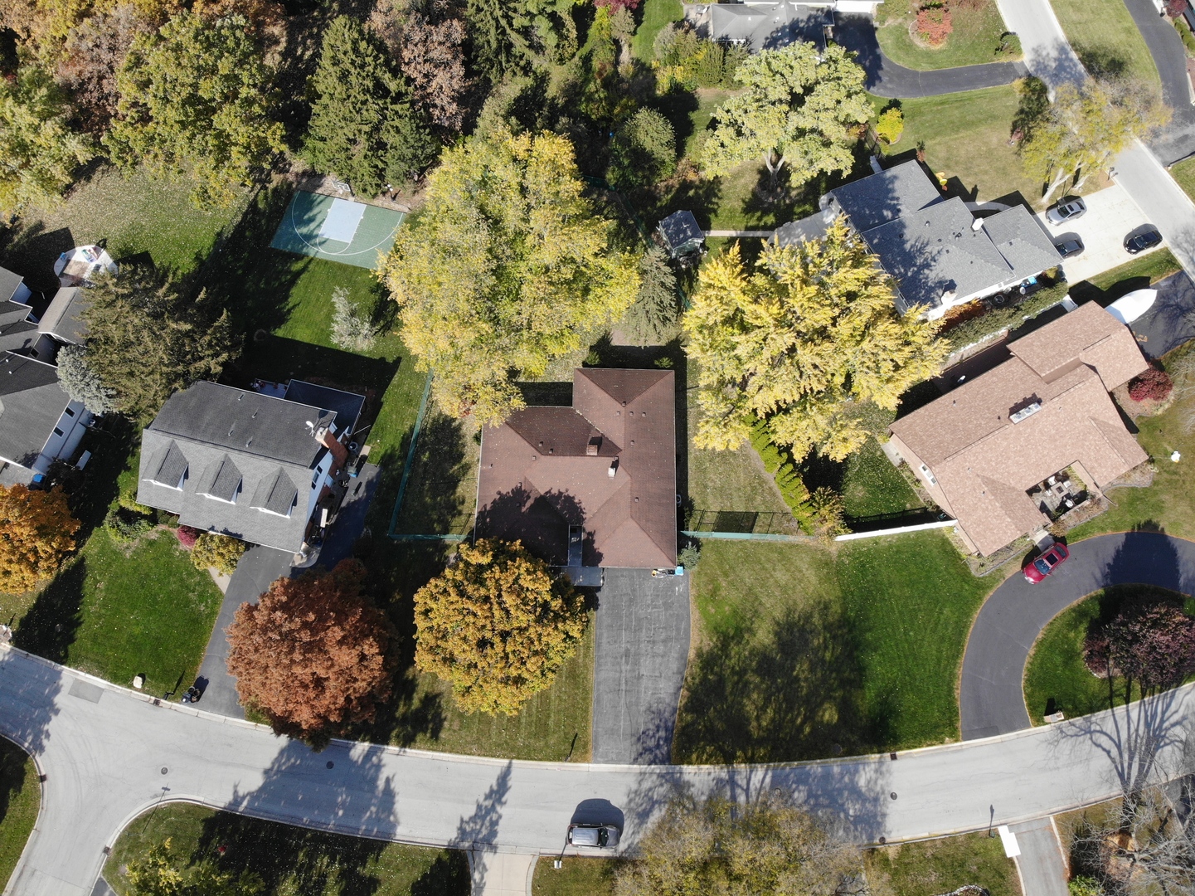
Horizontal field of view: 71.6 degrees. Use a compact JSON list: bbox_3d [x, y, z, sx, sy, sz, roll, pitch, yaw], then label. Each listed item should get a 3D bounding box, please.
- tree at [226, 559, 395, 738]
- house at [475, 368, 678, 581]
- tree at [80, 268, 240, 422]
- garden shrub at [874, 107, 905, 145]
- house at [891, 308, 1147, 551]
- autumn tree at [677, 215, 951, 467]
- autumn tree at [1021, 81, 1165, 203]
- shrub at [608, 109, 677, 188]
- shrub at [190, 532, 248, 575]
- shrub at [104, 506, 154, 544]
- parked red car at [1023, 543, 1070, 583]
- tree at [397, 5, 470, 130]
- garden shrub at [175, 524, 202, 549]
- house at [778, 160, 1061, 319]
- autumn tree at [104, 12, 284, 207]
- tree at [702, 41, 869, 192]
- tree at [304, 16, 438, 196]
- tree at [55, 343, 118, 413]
[{"bbox_3d":[-22.550,16.817,67.505,13.059,15.300,13.059,0,67,0],"label":"tree"},{"bbox_3d":[-1.831,2.014,79.634,18.800,5.000,21.200,1,67,0],"label":"house"},{"bbox_3d":[-43.010,-11.296,78.172,13.083,17.513,13.083,0,67,0],"label":"tree"},{"bbox_3d":[35.021,-38.565,99.304,3.300,3.600,4.300,0,68,-1],"label":"garden shrub"},{"bbox_3d":[43.927,-2.626,82.022,27.800,5.000,16.300,-27,70,-11],"label":"house"},{"bbox_3d":[20.344,-9.871,80.006,24.610,18.000,24.820,0,68,-1],"label":"autumn tree"},{"bbox_3d":[52.822,-32.115,90.046,14.300,16.500,13.000,0,68,-1],"label":"autumn tree"},{"bbox_3d":[5.012,-33.899,94.319,7.620,8.700,9.430,0,68,-1],"label":"shrub"},{"bbox_3d":[-35.964,10.100,78.996,4.990,3.800,4.100,0,68,-1],"label":"shrub"},{"bbox_3d":[-44.555,7.318,78.837,4.636,1.600,3.781,0,67,0],"label":"shrub"},{"bbox_3d":[42.501,10.777,78.191,4.850,1.460,1.870,-33,71,-14],"label":"parked red car"},{"bbox_3d":[-17.869,-40.541,92.722,8.600,16.000,12.000,0,68,-1],"label":"tree"},{"bbox_3d":[-38.818,8.364,78.548,2.343,1.400,2.451,0,67,0],"label":"garden shrub"},{"bbox_3d":[38.330,-24.675,92.181,20.900,6.700,18.800,-22,70,-9],"label":"house"},{"bbox_3d":[-42.692,-35.529,89.874,17.800,17.000,22.000,0,68,-1],"label":"autumn tree"},{"bbox_3d":[20.185,-34.503,90.025,18.160,17.500,15.600,0,68,-1],"label":"tree"},{"bbox_3d":[-26.674,-39.581,90.633,14.200,17.153,14.200,0,67,0],"label":"tree"},{"bbox_3d":[-51.404,-7.732,81.752,5.301,7.990,5.301,0,67,0],"label":"tree"}]

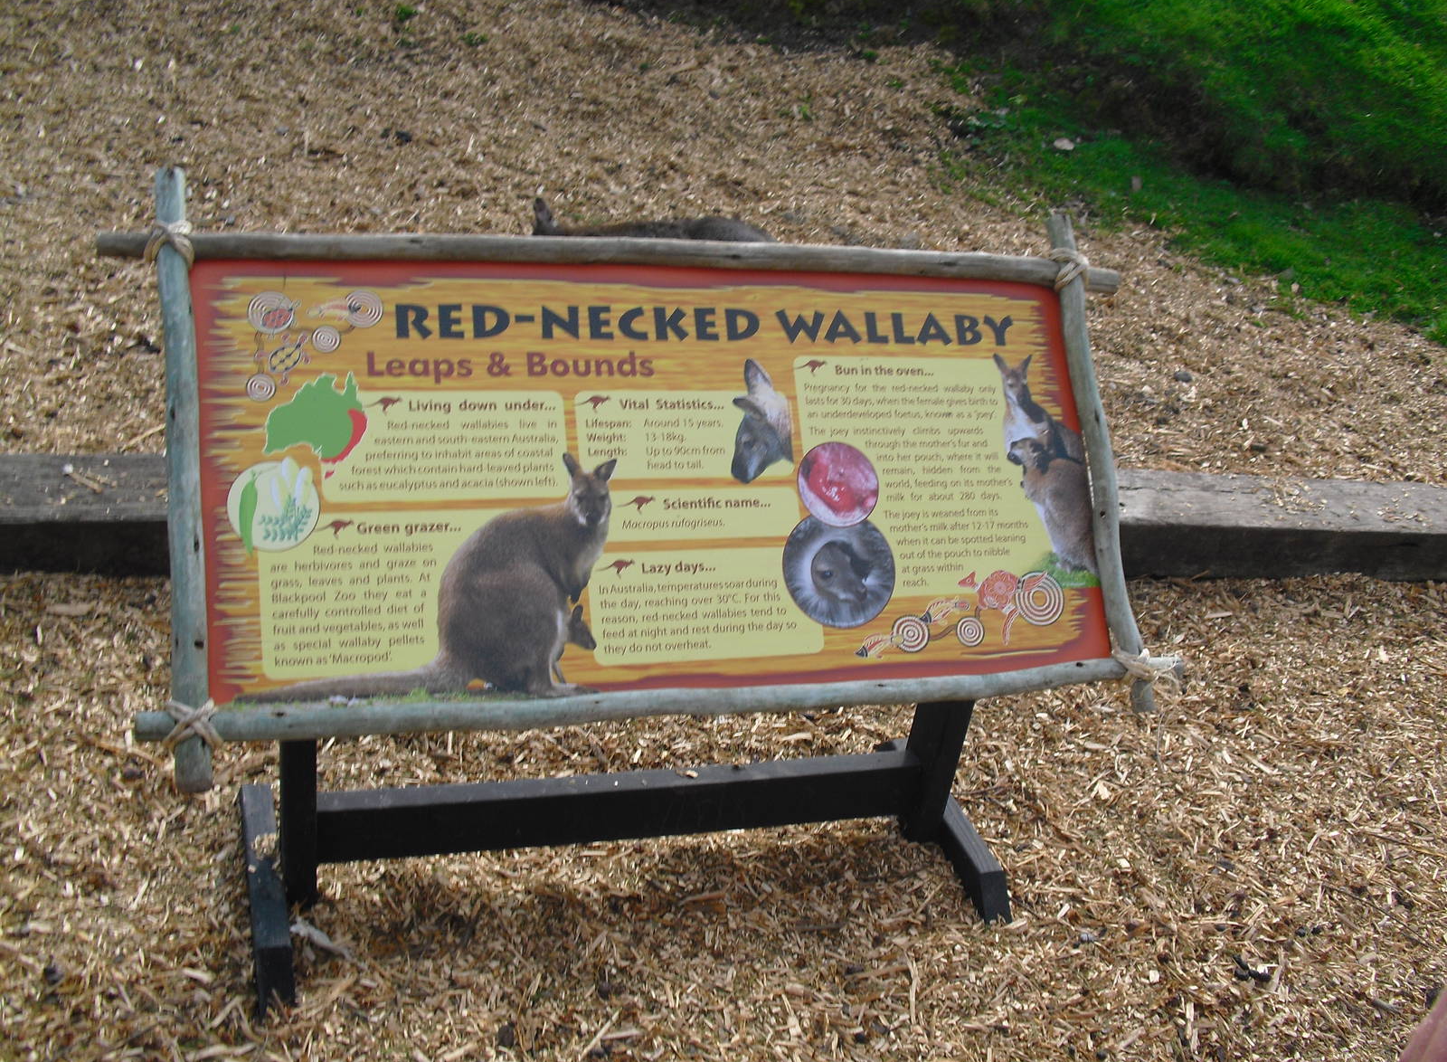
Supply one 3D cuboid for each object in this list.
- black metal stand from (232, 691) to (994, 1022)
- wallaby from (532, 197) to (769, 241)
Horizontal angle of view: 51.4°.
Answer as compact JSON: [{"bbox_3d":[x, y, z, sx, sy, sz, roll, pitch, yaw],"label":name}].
[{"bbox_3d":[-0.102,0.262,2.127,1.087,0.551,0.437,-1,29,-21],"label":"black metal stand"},{"bbox_3d":[-0.137,-0.778,4.100,0.820,0.300,0.320,1,29,-16],"label":"wallaby"}]

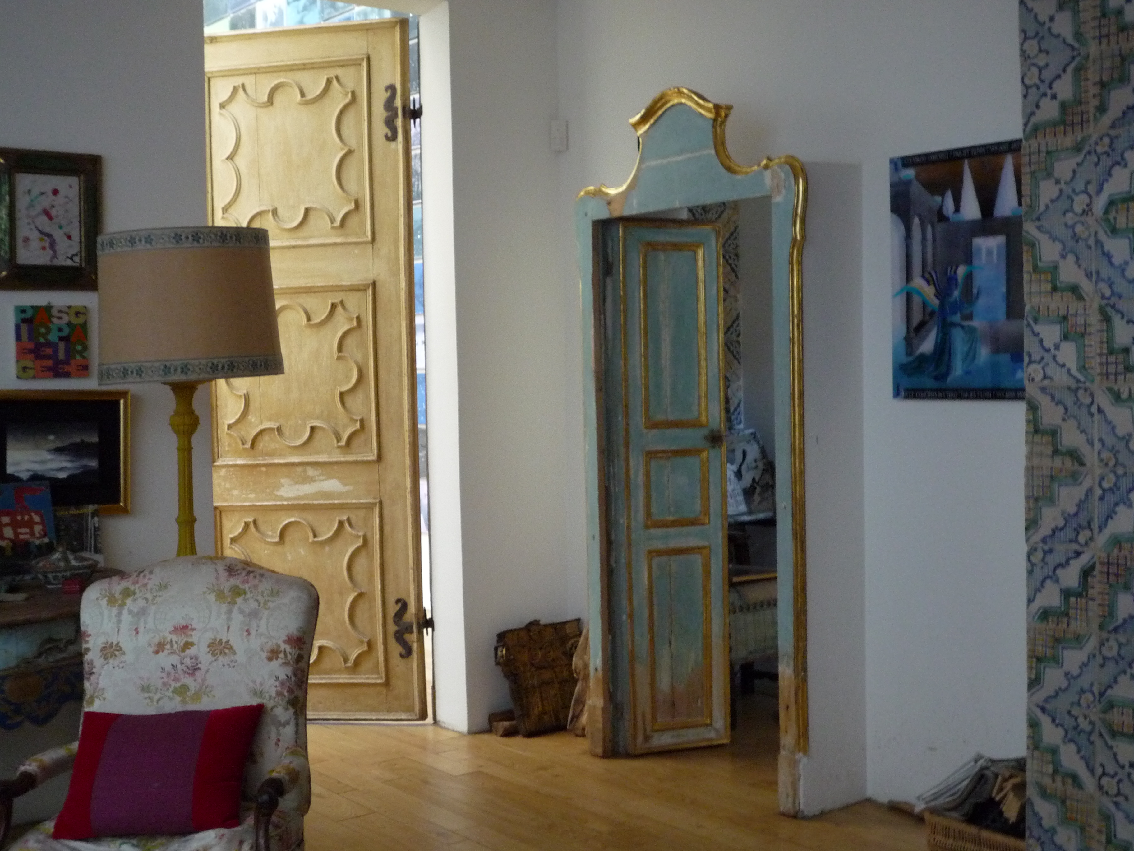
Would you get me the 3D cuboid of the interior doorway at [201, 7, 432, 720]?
[{"bbox_3d":[-1.102,-0.200,5.902,1.037,2.796,0.060,-1,2,13],"label":"interior doorway"}]

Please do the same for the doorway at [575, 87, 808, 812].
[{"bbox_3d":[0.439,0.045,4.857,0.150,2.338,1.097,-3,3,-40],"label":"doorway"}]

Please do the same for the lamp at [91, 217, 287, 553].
[{"bbox_3d":[-1.078,0.361,4.172,0.540,1.831,0.540,-2,3,-15],"label":"lamp"}]

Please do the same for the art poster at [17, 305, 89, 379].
[{"bbox_3d":[-1.605,-0.261,4.514,0.223,0.223,0.025,-3,3,-40],"label":"art poster"}]

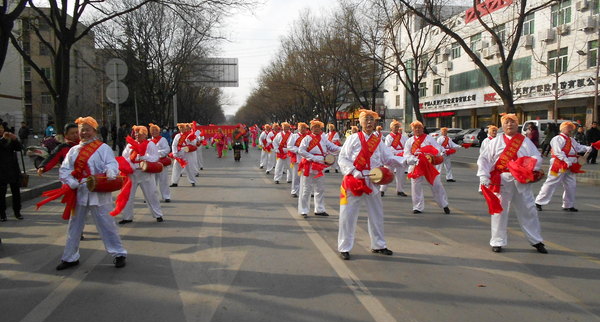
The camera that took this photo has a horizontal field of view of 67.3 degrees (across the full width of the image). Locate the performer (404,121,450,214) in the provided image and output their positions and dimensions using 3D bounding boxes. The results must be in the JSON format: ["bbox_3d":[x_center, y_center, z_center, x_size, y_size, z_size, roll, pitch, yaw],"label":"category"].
[{"bbox_3d":[2.354,0.192,8.386,0.800,1.410,0.550,1,4,12],"label":"performer"}]

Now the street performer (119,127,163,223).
[{"bbox_3d":[-2.649,0.204,7.534,0.720,1.570,0.550,0,4,-3],"label":"street performer"}]

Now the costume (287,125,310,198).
[{"bbox_3d":[-0.011,-0.023,10.200,0.580,1.675,0.450,-2,4,-17],"label":"costume"}]

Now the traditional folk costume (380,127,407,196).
[{"bbox_3d":[2.095,0.050,10.100,0.620,1.445,0.450,-1,4,-11],"label":"traditional folk costume"}]

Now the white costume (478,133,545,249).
[{"bbox_3d":[2.674,0.368,5.741,0.780,1.440,0.520,1,4,14],"label":"white costume"}]

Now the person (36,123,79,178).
[{"bbox_3d":[-3.264,0.273,6.300,0.800,1.594,0.500,-2,4,-17],"label":"person"}]

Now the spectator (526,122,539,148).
[{"bbox_3d":[11.361,-1.049,22.000,0.420,1.660,0.520,-2,4,-24],"label":"spectator"}]

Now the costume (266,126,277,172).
[{"bbox_3d":[-0.964,-0.455,16.100,0.530,1.733,0.450,-2,4,-17],"label":"costume"}]

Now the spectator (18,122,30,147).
[{"bbox_3d":[-13.711,-1.090,22.480,0.450,1.700,0.550,2,5,30],"label":"spectator"}]

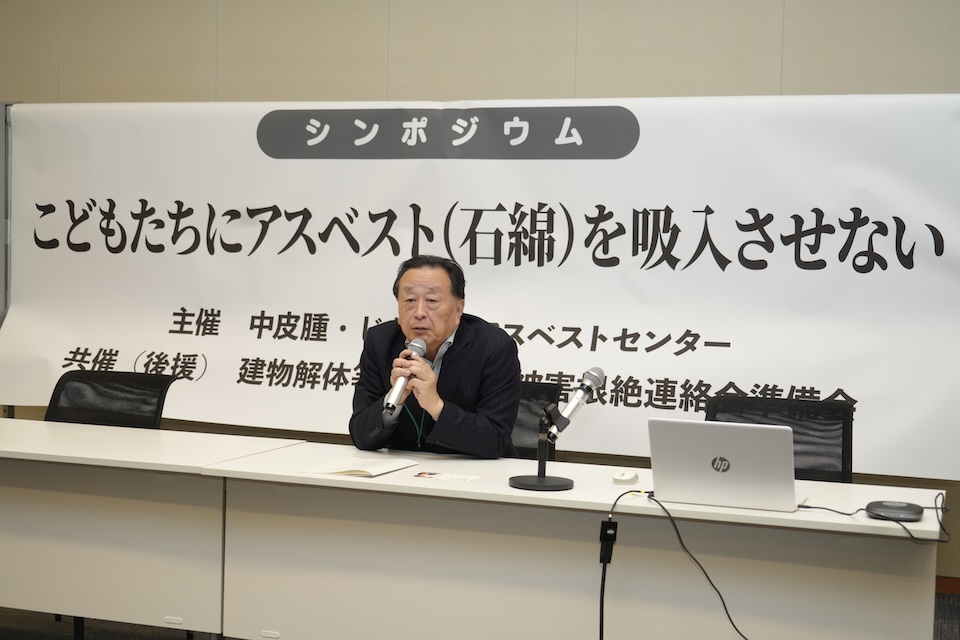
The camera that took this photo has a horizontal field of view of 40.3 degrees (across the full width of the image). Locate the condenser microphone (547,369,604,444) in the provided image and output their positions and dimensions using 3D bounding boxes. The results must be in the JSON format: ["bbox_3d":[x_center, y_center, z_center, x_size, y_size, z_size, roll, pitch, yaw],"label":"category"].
[{"bbox_3d":[0.242,0.214,3.297,0.050,0.240,0.050,4,-40,52],"label":"condenser microphone"}]

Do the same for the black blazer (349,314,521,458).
[{"bbox_3d":[-0.064,0.274,3.936,0.490,0.600,0.500,2,2,21],"label":"black blazer"}]

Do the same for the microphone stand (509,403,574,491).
[{"bbox_3d":[0.156,0.306,3.238,0.162,0.205,0.162,1,2,0],"label":"microphone stand"}]

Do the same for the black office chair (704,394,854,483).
[{"bbox_3d":[0.806,0.675,3.768,0.530,0.860,0.570,2,2,21],"label":"black office chair"}]

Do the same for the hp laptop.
[{"bbox_3d":[0.578,0.322,3.013,0.320,0.205,0.305,2,2,21],"label":"hp laptop"}]

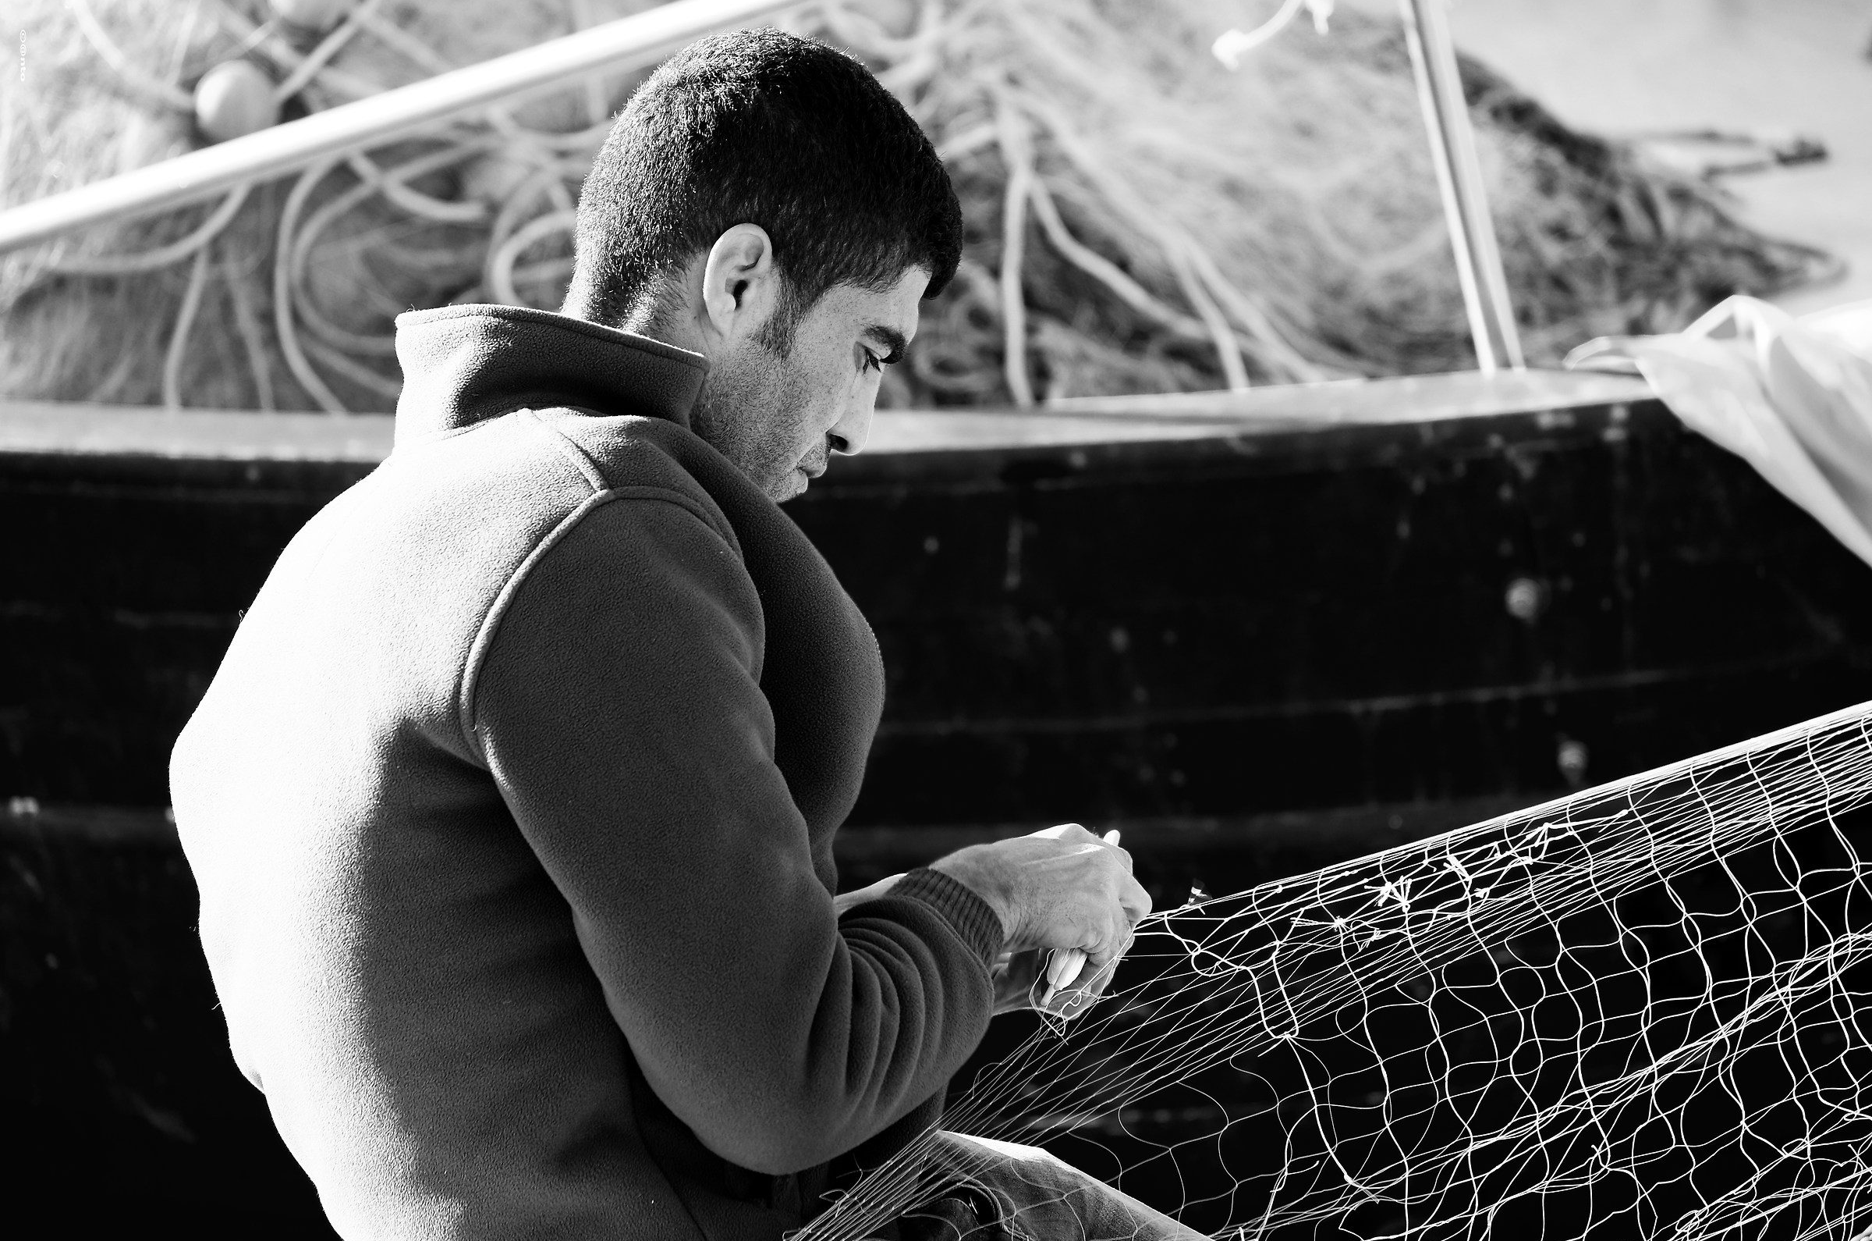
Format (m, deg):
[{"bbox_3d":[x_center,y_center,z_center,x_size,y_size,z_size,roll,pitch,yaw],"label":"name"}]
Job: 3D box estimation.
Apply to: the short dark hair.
[{"bbox_3d":[-0.091,-0.223,7.400,0.208,0.200,0.168,30,-8,-14],"label":"short dark hair"}]

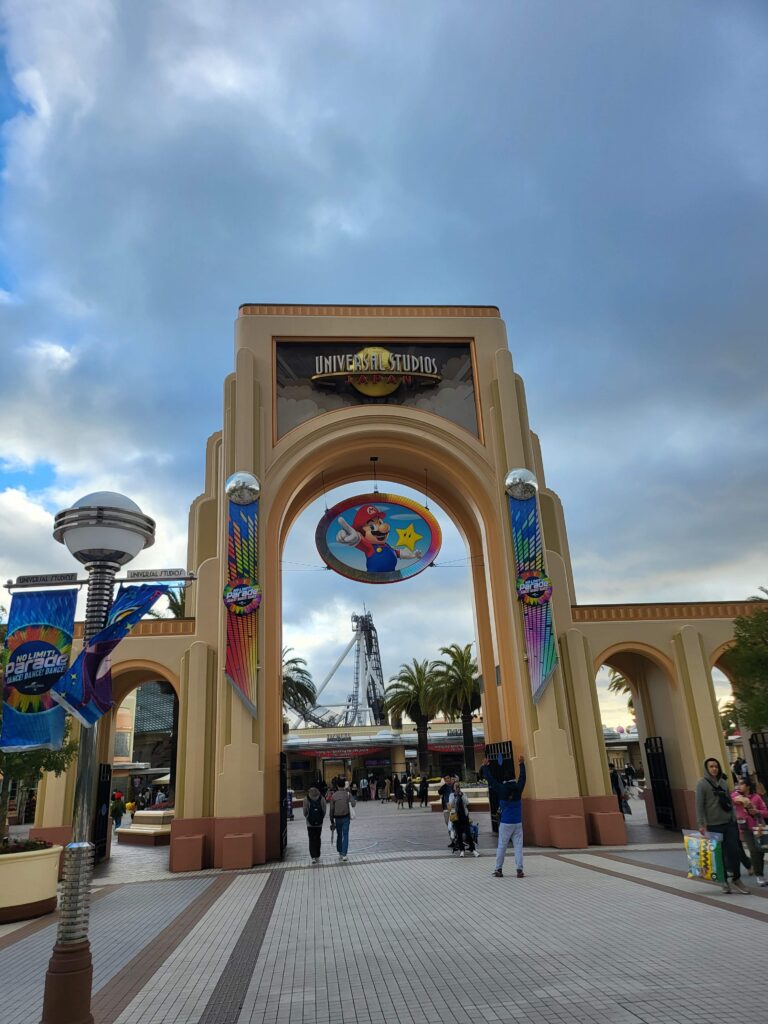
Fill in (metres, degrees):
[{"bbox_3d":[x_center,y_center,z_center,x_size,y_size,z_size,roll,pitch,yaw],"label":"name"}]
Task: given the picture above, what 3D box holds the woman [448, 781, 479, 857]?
[{"bbox_3d":[1.804,6.928,16.039,0.620,1.550,0.480,0,-21,-8],"label":"woman"}]

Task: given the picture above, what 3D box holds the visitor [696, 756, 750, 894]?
[{"bbox_3d":[4.736,4.353,10.023,0.570,1.730,0.420,-8,-21,12],"label":"visitor"}]

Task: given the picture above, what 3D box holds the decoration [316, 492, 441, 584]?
[{"bbox_3d":[-0.135,0.759,20.561,3.660,2.760,0.280,-1,-21,-5],"label":"decoration"}]

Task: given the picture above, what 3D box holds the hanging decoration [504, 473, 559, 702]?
[{"bbox_3d":[4.038,1.798,19.072,0.980,6.450,0.450,-1,-21,-6],"label":"hanging decoration"}]

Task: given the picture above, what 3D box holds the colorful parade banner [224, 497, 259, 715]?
[{"bbox_3d":[-3.634,2.333,18.269,0.950,5.750,0.200,-1,-21,-5],"label":"colorful parade banner"}]

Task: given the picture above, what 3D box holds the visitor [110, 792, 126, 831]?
[{"bbox_3d":[-12.328,13.991,33.079,0.520,1.680,0.380,-1,-21,-6],"label":"visitor"}]

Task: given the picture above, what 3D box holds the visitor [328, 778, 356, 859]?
[{"bbox_3d":[-0.990,7.177,16.631,0.560,1.740,0.380,-1,-21,-6],"label":"visitor"}]

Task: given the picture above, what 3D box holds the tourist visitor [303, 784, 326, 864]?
[{"bbox_3d":[-1.581,7.174,16.297,0.540,1.610,0.440,-1,-21,-5],"label":"tourist visitor"}]

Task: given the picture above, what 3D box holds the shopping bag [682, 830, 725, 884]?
[{"bbox_3d":[4.402,4.736,9.746,0.150,0.620,0.540,16,-28,-42],"label":"shopping bag"}]

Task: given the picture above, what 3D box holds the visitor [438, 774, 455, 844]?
[{"bbox_3d":[1.596,7.658,18.239,0.500,1.700,0.350,-4,-21,3],"label":"visitor"}]

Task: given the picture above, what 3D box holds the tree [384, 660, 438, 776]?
[{"bbox_3d":[2.306,14.282,48.964,4.500,8.200,4.500,-1,-21,-5],"label":"tree"}]

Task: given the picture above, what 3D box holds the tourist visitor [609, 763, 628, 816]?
[{"bbox_3d":[7.214,8.669,21.802,0.580,1.740,0.420,-6,-21,8],"label":"tourist visitor"}]

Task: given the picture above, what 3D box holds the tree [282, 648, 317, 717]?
[{"bbox_3d":[-6.652,13.337,45.844,4.800,9.300,4.800,-1,-21,-6],"label":"tree"}]

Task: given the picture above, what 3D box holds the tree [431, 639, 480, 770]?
[{"bbox_3d":[4.785,11.930,42.157,4.400,8.300,4.400,-1,-21,-6],"label":"tree"}]

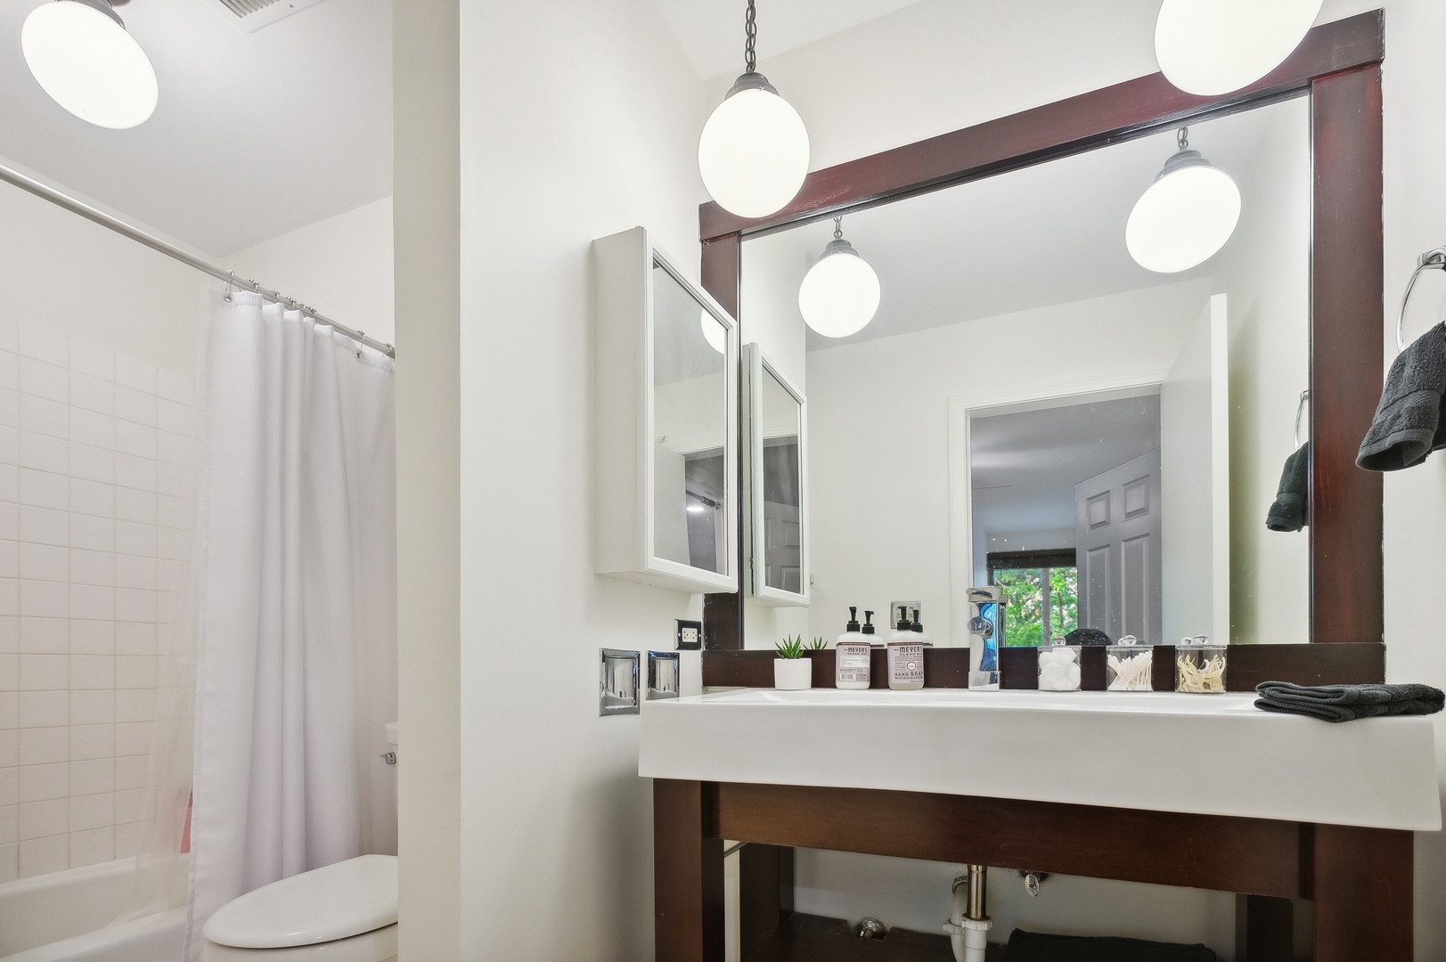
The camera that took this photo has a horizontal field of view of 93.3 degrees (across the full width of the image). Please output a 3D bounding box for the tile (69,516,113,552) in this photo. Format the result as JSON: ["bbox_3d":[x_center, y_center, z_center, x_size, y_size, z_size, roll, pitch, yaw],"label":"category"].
[{"bbox_3d":[-1.985,0.164,2.147,0.009,0.108,0.108,-3,-7,27],"label":"tile"}]

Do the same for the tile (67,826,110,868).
[{"bbox_3d":[-1.970,1.145,2.133,0.010,0.110,0.108,0,-4,29],"label":"tile"}]

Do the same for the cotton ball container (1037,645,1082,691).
[{"bbox_3d":[0.636,0.352,1.290,0.074,0.091,0.074,-2,-4,22],"label":"cotton ball container"}]

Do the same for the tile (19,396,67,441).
[{"bbox_3d":[-2.033,-0.191,2.045,0.010,0.109,0.111,-1,-7,27],"label":"tile"}]

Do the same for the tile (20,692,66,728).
[{"bbox_3d":[-2.027,0.681,2.039,0.010,0.109,0.111,-1,-7,27],"label":"tile"}]

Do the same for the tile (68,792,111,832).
[{"bbox_3d":[-1.985,1.040,2.147,0.009,0.108,0.108,-3,-7,27],"label":"tile"}]

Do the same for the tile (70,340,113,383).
[{"bbox_3d":[-1.985,-0.381,2.147,0.009,0.105,0.108,-3,-7,27],"label":"tile"}]

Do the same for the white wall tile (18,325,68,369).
[{"bbox_3d":[-2.041,-0.408,2.053,0.009,0.105,0.108,-3,-7,27],"label":"white wall tile"}]

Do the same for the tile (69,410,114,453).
[{"bbox_3d":[-1.970,-0.163,2.133,0.010,0.110,0.108,0,-4,29],"label":"tile"}]

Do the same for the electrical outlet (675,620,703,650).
[{"bbox_3d":[-0.080,0.357,1.580,0.010,0.071,0.114,0,-4,29],"label":"electrical outlet"}]

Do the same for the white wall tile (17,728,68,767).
[{"bbox_3d":[-2.025,0.791,2.039,0.010,0.110,0.108,0,-4,29],"label":"white wall tile"}]

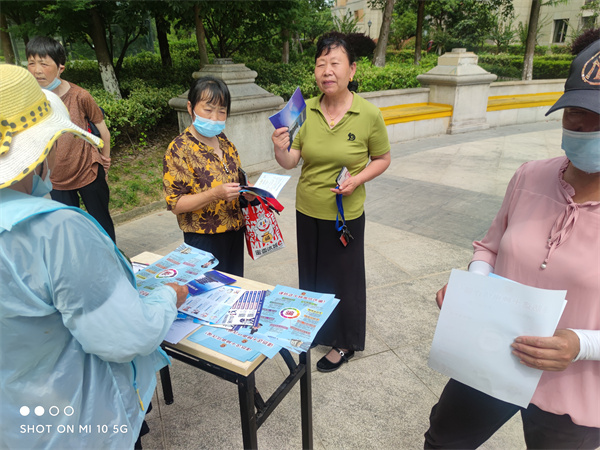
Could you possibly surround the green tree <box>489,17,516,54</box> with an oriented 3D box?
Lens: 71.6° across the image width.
[{"bbox_3d":[8.303,-7.677,17.094,1.300,1.900,1.300,9,24,22],"label":"green tree"}]

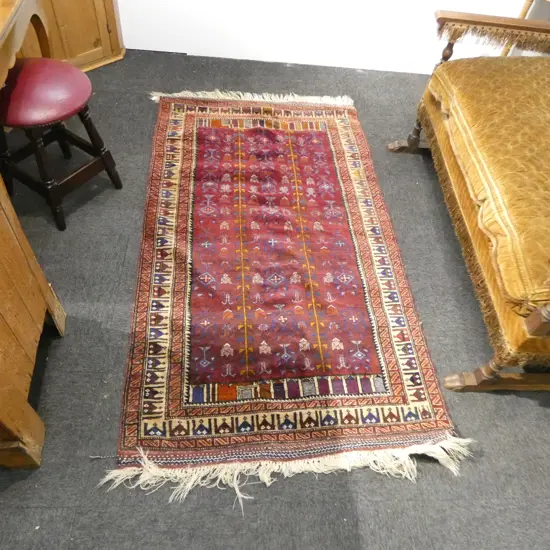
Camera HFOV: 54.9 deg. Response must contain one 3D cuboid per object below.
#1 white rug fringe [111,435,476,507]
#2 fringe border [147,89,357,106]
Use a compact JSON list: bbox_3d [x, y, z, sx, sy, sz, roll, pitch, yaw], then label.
[{"bbox_3d":[0.072,0.583,1.578,1.140,0.025,0.160,-1,52,-8],"label":"white rug fringe"},{"bbox_3d":[-0.104,-0.927,2.761,1.050,0.020,0.115,-1,52,-8],"label":"fringe border"}]

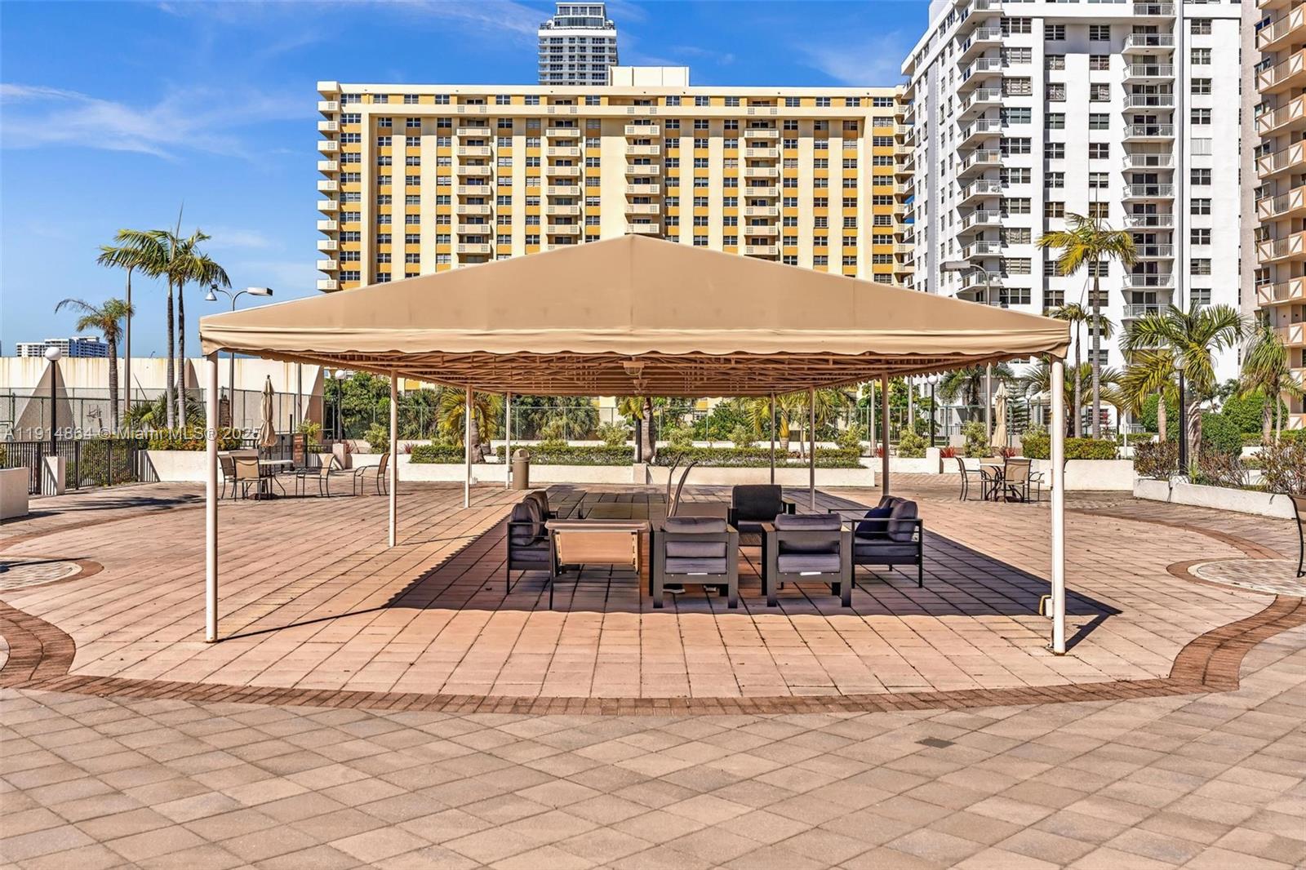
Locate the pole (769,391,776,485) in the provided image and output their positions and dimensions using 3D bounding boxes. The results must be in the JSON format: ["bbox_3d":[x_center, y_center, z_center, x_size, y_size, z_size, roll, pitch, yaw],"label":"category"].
[{"bbox_3d":[2.735,0.141,26.406,0.080,2.220,0.080,0,1,0],"label":"pole"}]

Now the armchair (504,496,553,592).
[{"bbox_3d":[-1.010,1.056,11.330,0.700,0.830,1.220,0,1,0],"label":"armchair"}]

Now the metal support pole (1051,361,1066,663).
[{"bbox_3d":[2.868,0.478,8.190,0.090,2.120,0.090,0,1,0],"label":"metal support pole"}]

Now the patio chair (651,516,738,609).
[{"bbox_3d":[0.355,1.102,10.390,0.730,0.780,0.740,0,1,-3],"label":"patio chair"}]

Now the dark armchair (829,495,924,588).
[{"bbox_3d":[2.295,1.069,12.039,0.710,0.830,1.380,0,1,0],"label":"dark armchair"}]

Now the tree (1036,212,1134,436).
[{"bbox_3d":[11.800,-2.707,31.460,2.700,6.450,2.600,0,1,0],"label":"tree"}]

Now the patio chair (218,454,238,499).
[{"bbox_3d":[-8.500,0.871,23.767,0.645,0.845,0.600,0,1,0],"label":"patio chair"}]

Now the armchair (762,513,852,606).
[{"bbox_3d":[1.370,1.100,10.470,0.730,0.790,0.740,0,1,1],"label":"armchair"}]

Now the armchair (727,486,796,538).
[{"bbox_3d":[1.265,1.035,13.500,0.730,0.820,0.750,0,1,-1],"label":"armchair"}]

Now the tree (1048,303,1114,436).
[{"bbox_3d":[13.247,-1.874,36.000,2.150,4.600,2.150,0,1,0],"label":"tree"}]

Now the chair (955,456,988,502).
[{"bbox_3d":[6.315,0.884,22.967,0.645,0.845,0.600,0,1,2],"label":"chair"}]

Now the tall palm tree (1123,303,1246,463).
[{"bbox_3d":[11.680,-0.984,25.487,2.750,3.800,2.600,0,1,0],"label":"tall palm tree"}]

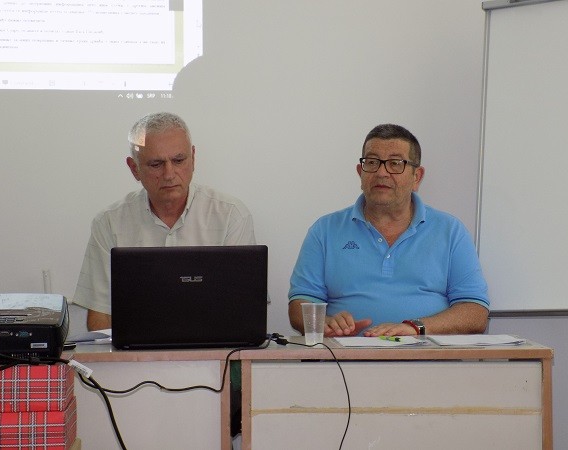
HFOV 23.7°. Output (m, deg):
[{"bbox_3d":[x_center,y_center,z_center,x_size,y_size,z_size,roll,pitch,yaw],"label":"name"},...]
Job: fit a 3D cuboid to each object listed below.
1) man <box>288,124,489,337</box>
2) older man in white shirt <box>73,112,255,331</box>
[{"bbox_3d":[0.284,0.375,3.670,0.560,1.310,0.720,0,-1,3],"label":"man"},{"bbox_3d":[-0.303,0.365,3.610,0.540,1.330,0.720,0,-1,-6],"label":"older man in white shirt"}]

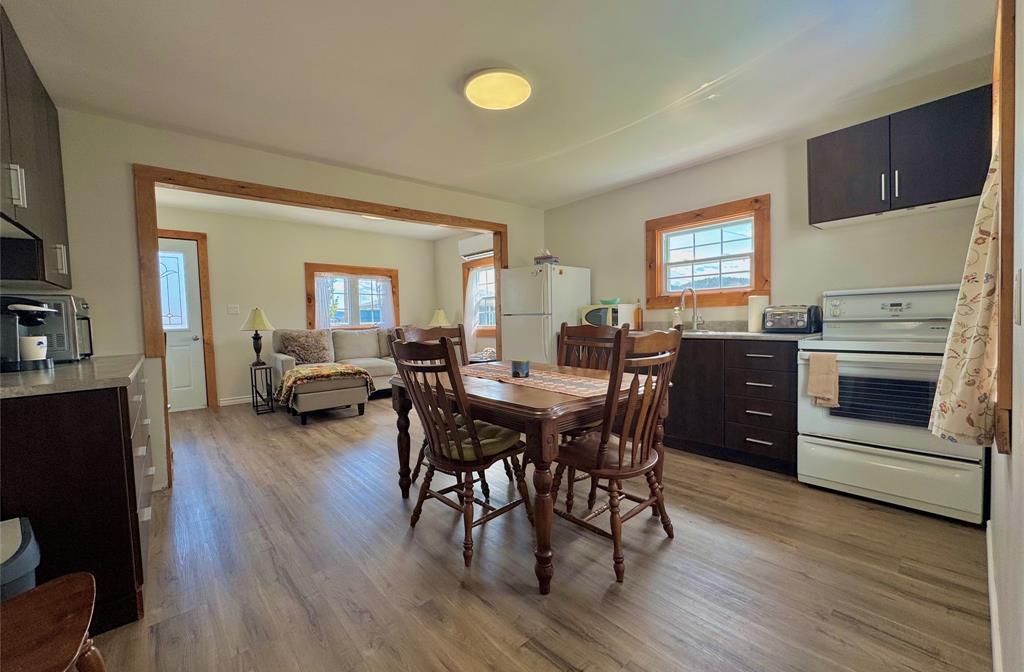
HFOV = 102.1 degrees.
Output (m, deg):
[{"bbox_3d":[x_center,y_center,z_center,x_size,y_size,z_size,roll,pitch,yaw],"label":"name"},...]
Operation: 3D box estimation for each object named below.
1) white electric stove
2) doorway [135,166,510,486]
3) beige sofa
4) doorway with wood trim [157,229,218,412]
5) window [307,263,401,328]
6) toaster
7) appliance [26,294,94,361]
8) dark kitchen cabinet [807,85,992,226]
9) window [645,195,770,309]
[{"bbox_3d":[2.242,0.319,2.464,0.680,1.200,0.760,-3,2,-39],"label":"white electric stove"},{"bbox_3d":[-1.279,-0.107,3.824,3.150,2.190,0.180,-3,2,-39],"label":"doorway"},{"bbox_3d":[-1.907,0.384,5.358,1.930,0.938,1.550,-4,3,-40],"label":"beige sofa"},{"bbox_3d":[-4.278,-0.173,5.021,1.060,2.220,0.150,-3,2,-39],"label":"doorway with wood trim"},{"bbox_3d":[-2.454,-0.565,6.506,1.450,1.040,0.120,-3,2,-39],"label":"window"},{"bbox_3d":[1.954,-0.116,2.879,0.300,0.193,0.285,-4,3,-40],"label":"toaster"},{"bbox_3d":[-2.537,-0.027,2.224,0.350,0.335,0.430,-4,3,-40],"label":"appliance"},{"bbox_3d":[2.354,-1.030,2.554,0.320,0.558,0.810,-4,3,-40],"label":"dark kitchen cabinet"},{"bbox_3d":[1.676,-0.681,3.647,0.100,0.860,1.090,-3,2,-39],"label":"window"}]

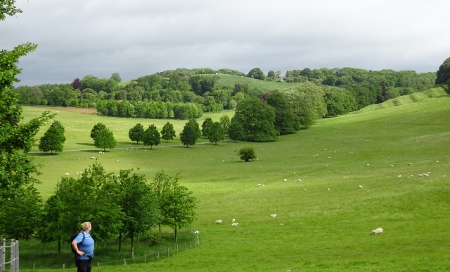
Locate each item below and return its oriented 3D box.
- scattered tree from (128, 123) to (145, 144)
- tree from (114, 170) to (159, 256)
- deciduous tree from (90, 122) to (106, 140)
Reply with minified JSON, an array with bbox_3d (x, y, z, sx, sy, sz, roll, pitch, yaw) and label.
[{"bbox_3d":[-32.570,-0.830,240.000,6.089,7.566,6.089,0,2,0],"label":"scattered tree"},{"bbox_3d":[-7.349,6.352,54.000,3.654,7.473,3.654,0,2,0],"label":"tree"},{"bbox_3d":[-45.533,-0.994,235.000,6.143,8.131,6.143,0,2,0],"label":"deciduous tree"}]

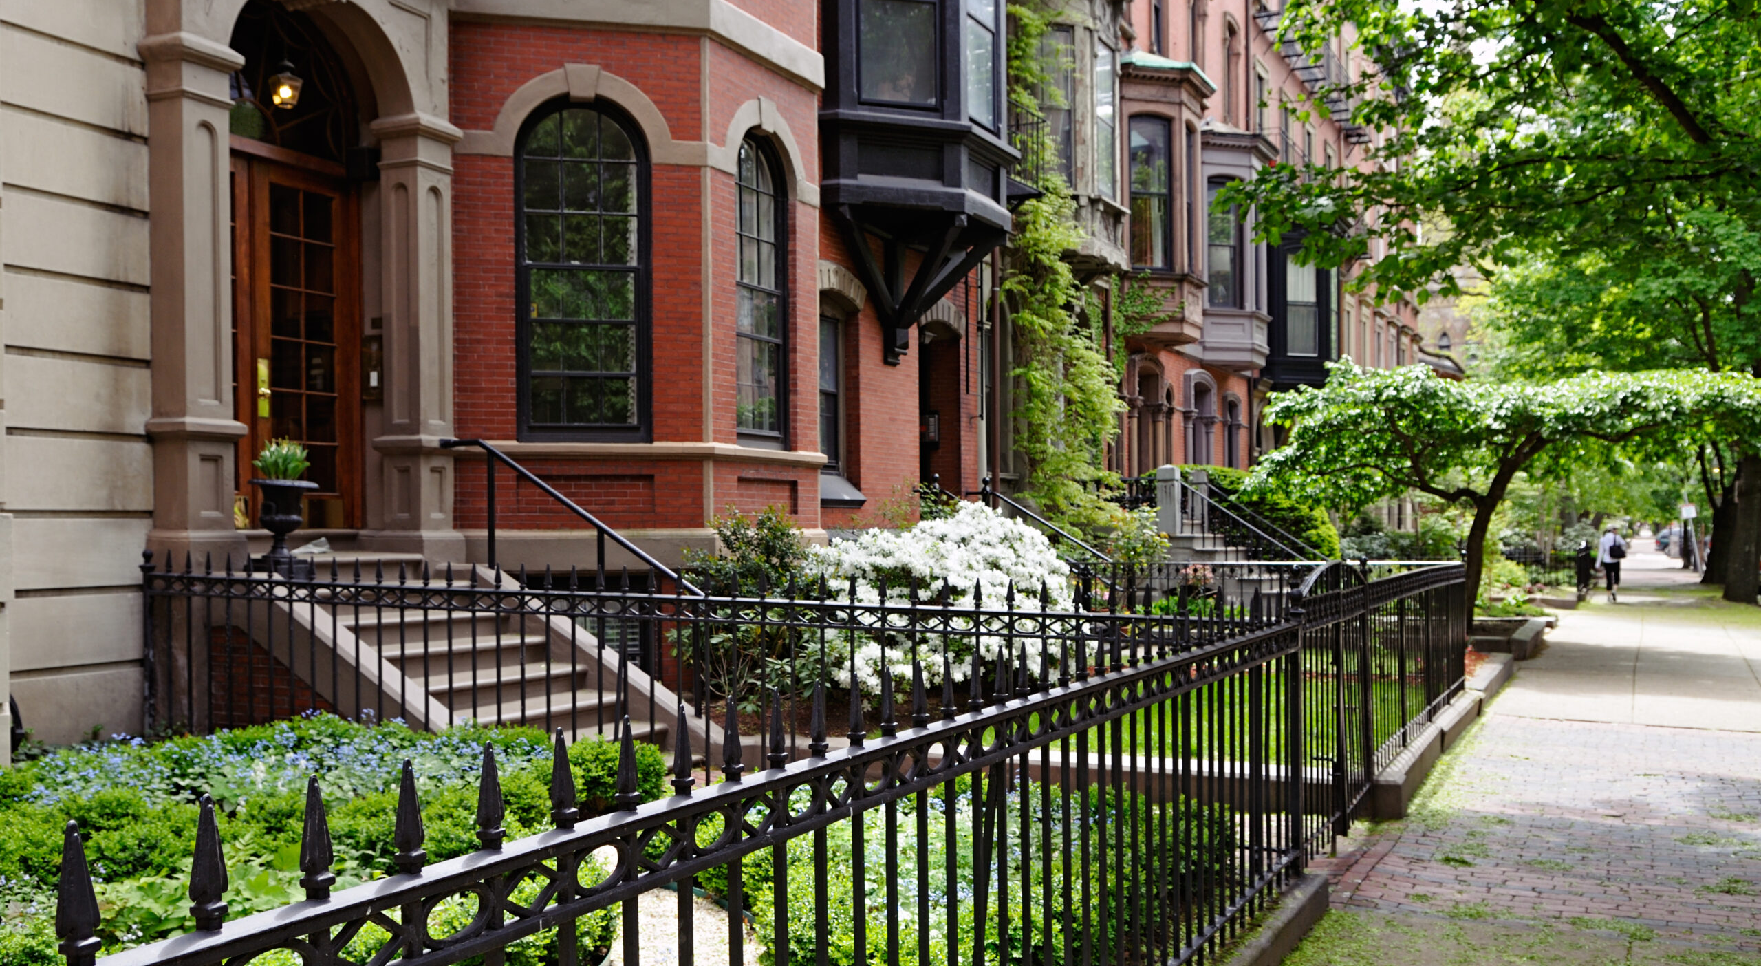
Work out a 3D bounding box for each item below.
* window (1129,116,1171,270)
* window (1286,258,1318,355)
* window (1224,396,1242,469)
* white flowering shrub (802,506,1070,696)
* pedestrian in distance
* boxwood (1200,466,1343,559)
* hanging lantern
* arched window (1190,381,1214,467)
[{"bbox_3d":[4.829,-5.186,28.800,0.860,2.720,0.170,0,-2,-20],"label":"window"},{"bbox_3d":[10.907,-4.601,41.700,0.930,2.580,0.180,0,-2,-20],"label":"window"},{"bbox_3d":[7.852,-0.993,35.800,0.220,1.850,0.950,-1,-2,25],"label":"window"},{"bbox_3d":[0.496,0.962,14.000,2.050,1.600,2.150,-1,-2,25],"label":"white flowering shrub"},{"bbox_3d":[15.345,1.702,33.800,0.580,1.650,0.420,-1,-2,25],"label":"pedestrian in distance"},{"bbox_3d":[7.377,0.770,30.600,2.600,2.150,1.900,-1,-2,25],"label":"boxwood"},{"bbox_3d":[-4.069,-2.735,11.050,0.190,0.330,0.190,-1,-2,25],"label":"hanging lantern"},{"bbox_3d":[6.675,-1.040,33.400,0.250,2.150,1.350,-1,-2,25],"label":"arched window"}]

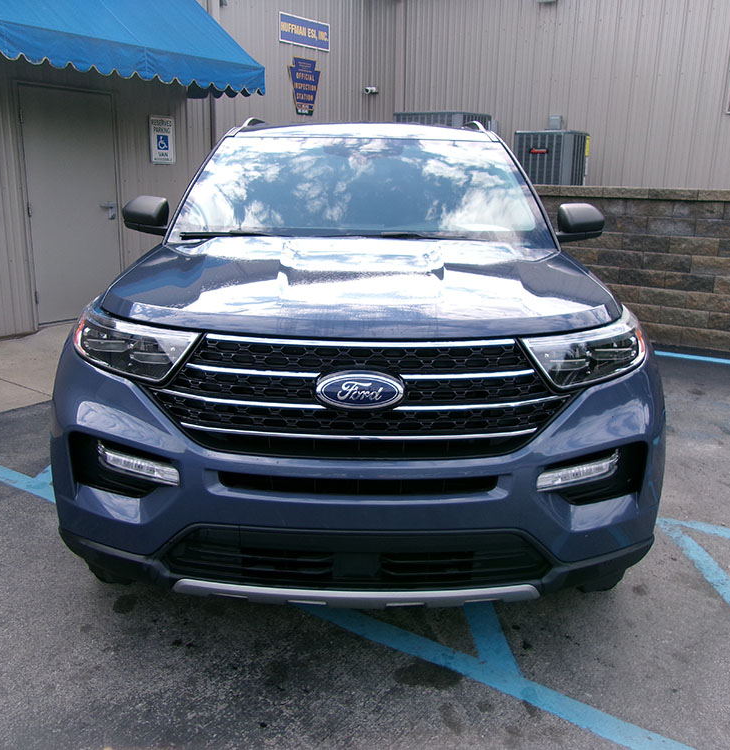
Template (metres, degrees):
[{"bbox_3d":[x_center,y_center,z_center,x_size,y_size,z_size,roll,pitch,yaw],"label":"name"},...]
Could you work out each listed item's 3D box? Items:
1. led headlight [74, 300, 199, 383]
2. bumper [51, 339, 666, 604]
[{"bbox_3d":[-0.680,-0.119,2.347,0.465,0.170,0.430,1,14,0],"label":"led headlight"},{"bbox_3d":[-0.014,0.253,2.329,1.980,0.770,0.480,1,14,0],"label":"bumper"}]

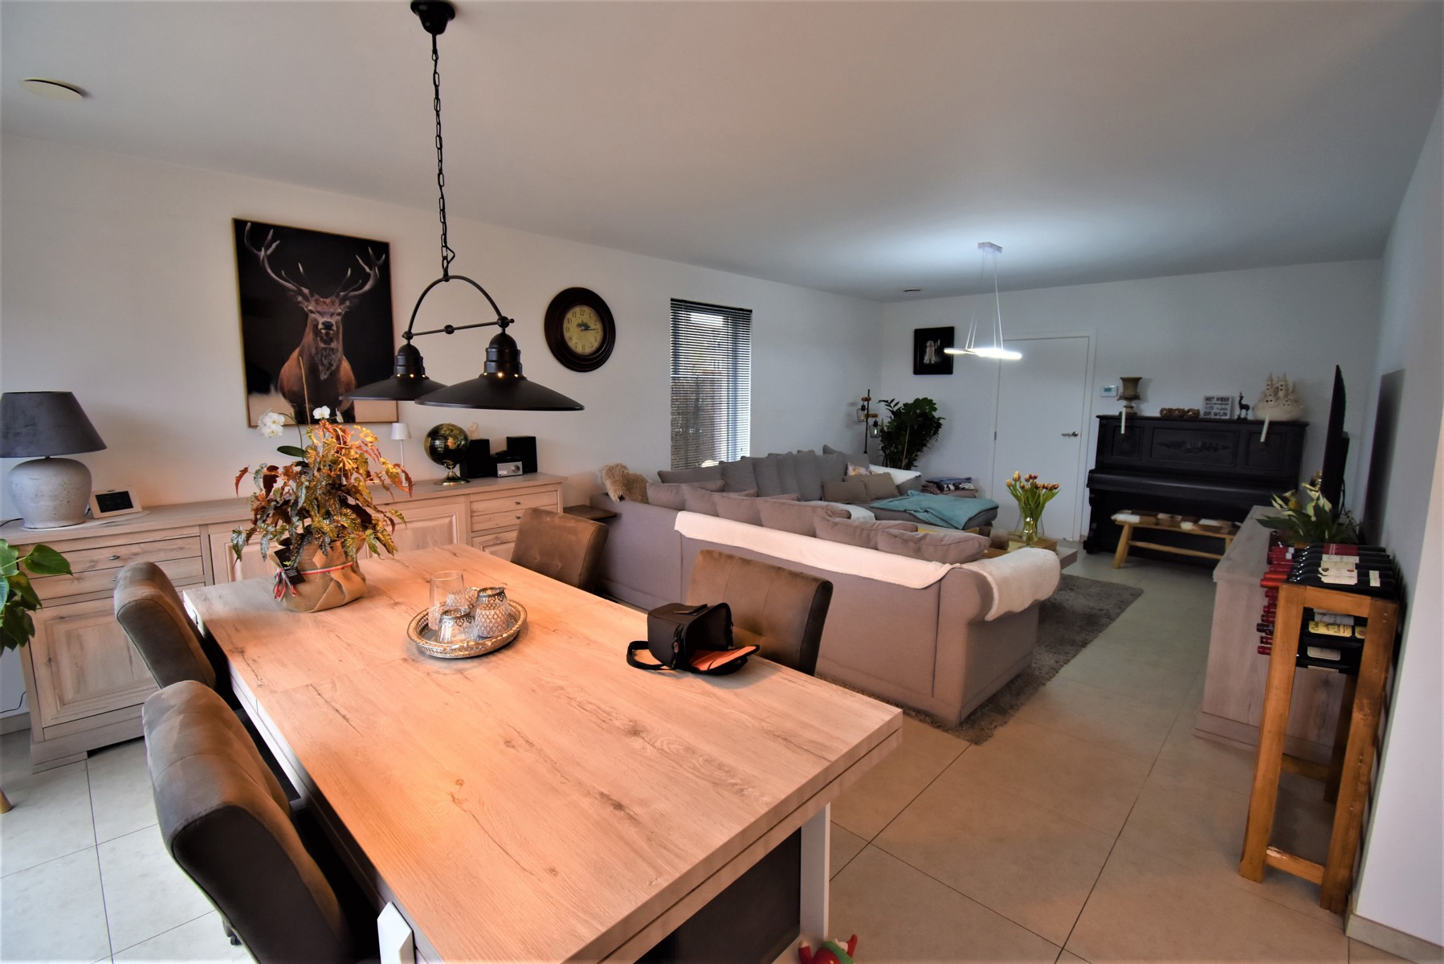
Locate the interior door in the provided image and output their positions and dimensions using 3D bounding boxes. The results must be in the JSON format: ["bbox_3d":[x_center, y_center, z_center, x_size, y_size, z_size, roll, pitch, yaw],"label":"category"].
[{"bbox_3d":[3.412,-0.478,6.508,0.865,2.090,0.060,9,12,44],"label":"interior door"}]

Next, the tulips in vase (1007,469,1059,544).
[{"bbox_3d":[2.334,0.207,4.540,0.340,0.510,0.340,0,9,-2],"label":"tulips in vase"}]

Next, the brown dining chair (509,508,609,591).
[{"bbox_3d":[-0.926,0.644,2.738,0.490,0.960,0.610,7,11,39],"label":"brown dining chair"}]

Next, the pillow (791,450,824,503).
[{"bbox_3d":[0.835,-0.060,5.861,0.460,0.480,0.170,-8,-3,-45],"label":"pillow"}]

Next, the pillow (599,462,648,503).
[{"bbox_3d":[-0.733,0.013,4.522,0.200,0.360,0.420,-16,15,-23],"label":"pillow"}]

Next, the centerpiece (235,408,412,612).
[{"bbox_3d":[-1.344,0.122,2.147,0.500,0.620,0.500,0,9,-2],"label":"centerpiece"}]

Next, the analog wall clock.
[{"bbox_3d":[-1.005,-1.108,4.380,0.070,0.600,0.600,9,12,44],"label":"analog wall clock"}]

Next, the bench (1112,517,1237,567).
[{"bbox_3d":[3.864,0.594,5.121,0.300,0.440,0.920,-7,11,-42],"label":"bench"}]

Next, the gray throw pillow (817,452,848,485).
[{"bbox_3d":[1.120,-0.058,6.175,0.440,0.450,0.170,-6,11,-36],"label":"gray throw pillow"}]

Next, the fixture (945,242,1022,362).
[{"bbox_3d":[1.965,-1.337,4.461,0.260,0.800,1.000,9,12,44],"label":"fixture"}]

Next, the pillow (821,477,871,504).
[{"bbox_3d":[1.226,0.096,6.000,0.480,0.280,0.150,1,-10,1],"label":"pillow"}]

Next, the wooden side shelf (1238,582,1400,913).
[{"bbox_3d":[1.967,0.751,2.002,0.235,0.945,0.720,9,12,44],"label":"wooden side shelf"}]

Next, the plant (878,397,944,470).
[{"bbox_3d":[2.208,-0.249,7.116,0.720,1.430,0.720,9,12,44],"label":"plant"}]

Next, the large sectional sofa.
[{"bbox_3d":[1.244,0.405,4.774,3.050,0.870,3.250,8,12,43],"label":"large sectional sofa"}]

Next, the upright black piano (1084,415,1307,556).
[{"bbox_3d":[4.169,0.113,5.416,0.610,1.310,1.460,-7,11,-40],"label":"upright black piano"}]

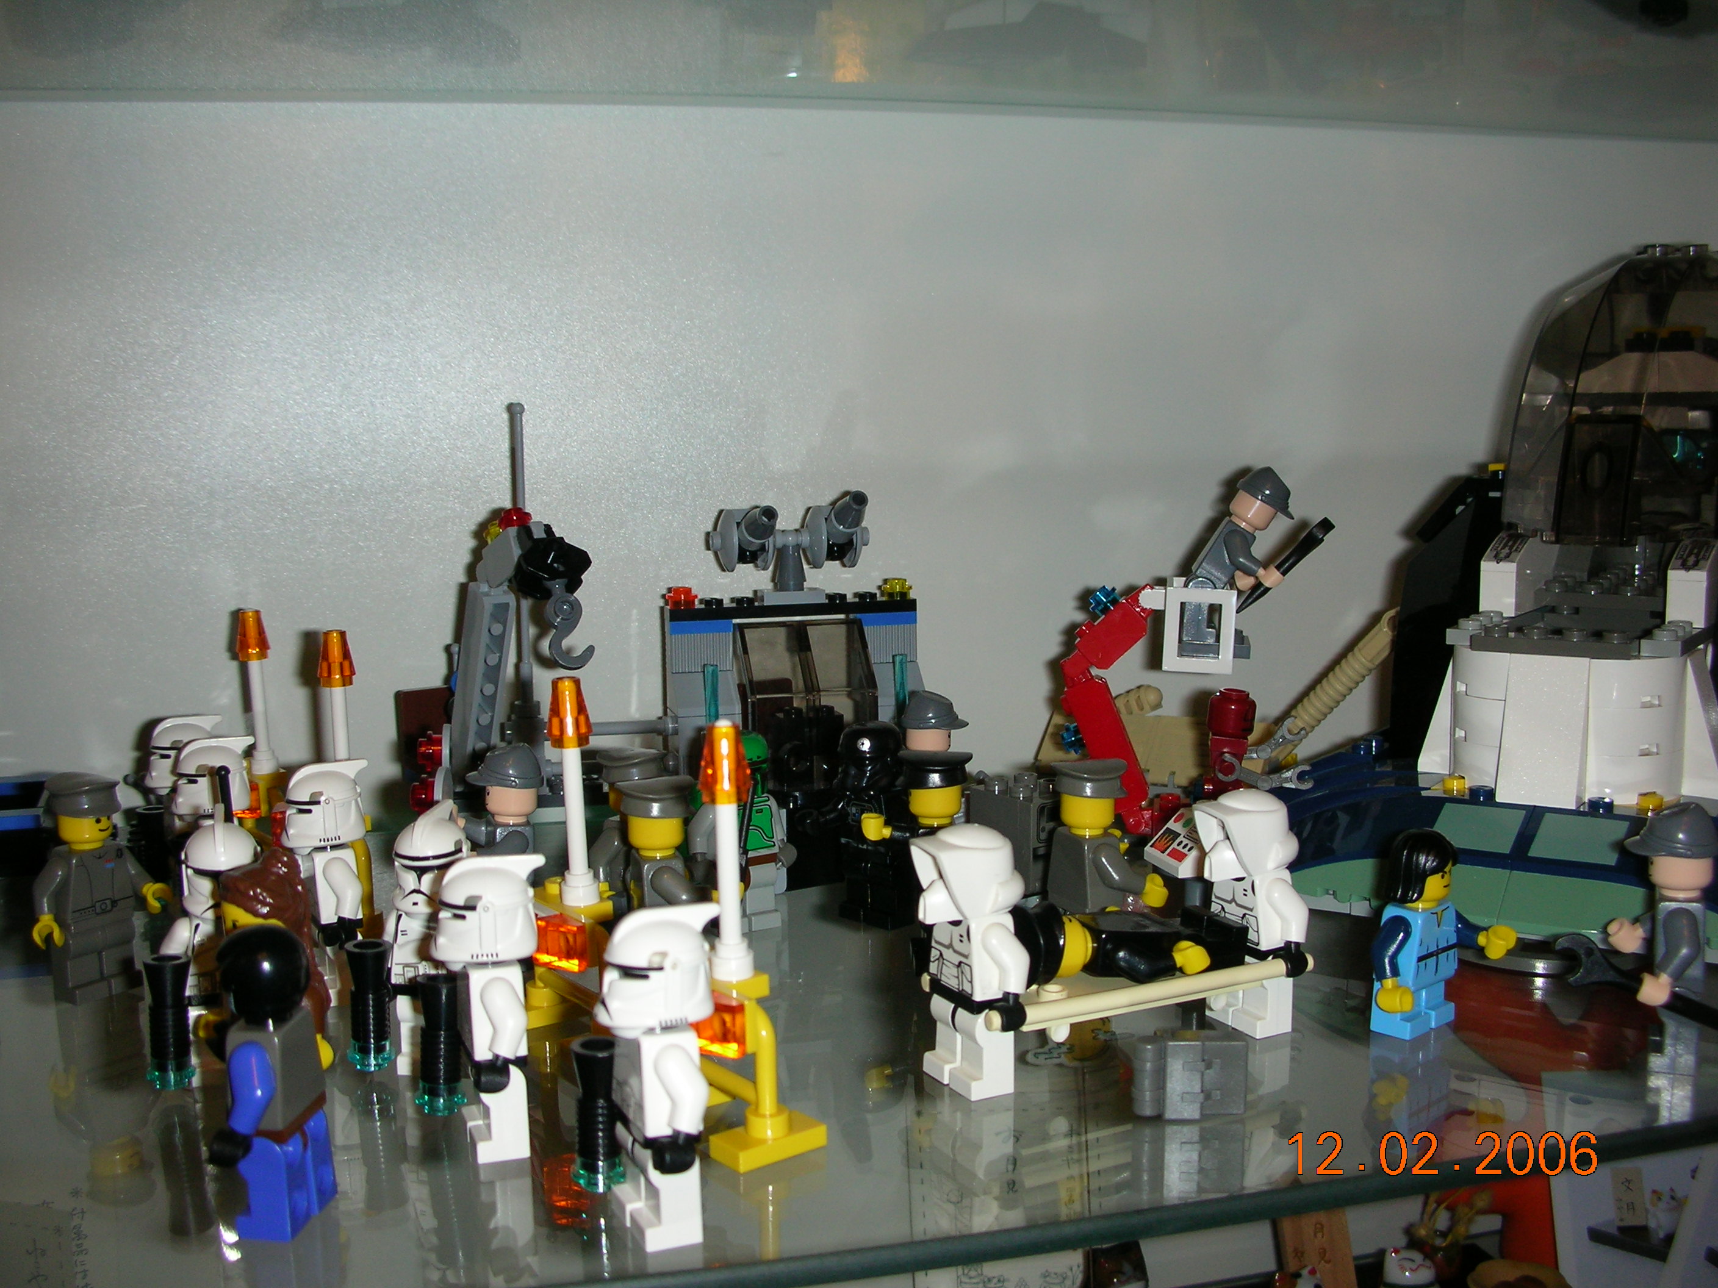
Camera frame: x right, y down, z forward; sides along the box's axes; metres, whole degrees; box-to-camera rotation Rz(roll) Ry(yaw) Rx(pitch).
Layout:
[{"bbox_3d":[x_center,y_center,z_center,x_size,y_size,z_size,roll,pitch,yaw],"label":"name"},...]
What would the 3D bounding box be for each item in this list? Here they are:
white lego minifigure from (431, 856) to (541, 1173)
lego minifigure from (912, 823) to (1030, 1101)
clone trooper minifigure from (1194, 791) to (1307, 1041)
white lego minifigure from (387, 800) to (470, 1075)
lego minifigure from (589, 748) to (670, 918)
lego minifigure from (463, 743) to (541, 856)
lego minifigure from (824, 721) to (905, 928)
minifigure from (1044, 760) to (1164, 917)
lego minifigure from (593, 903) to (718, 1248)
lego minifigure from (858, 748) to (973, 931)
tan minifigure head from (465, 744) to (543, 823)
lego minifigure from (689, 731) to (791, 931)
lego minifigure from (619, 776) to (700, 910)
[{"bbox_3d":[-0.056,0.054,0.265,0.018,0.044,0.024,-3,7,-21],"label":"white lego minifigure"},{"bbox_3d":[0.017,0.050,0.277,0.018,0.043,0.024,-5,8,-27],"label":"lego minifigure"},{"bbox_3d":[0.070,0.048,0.315,0.019,0.043,0.024,-4,7,-23],"label":"clone trooper minifigure"},{"bbox_3d":[-0.070,0.049,0.289,0.024,0.044,0.018,0,7,11],"label":"white lego minifigure"},{"bbox_3d":[-0.046,0.043,0.364,0.018,0.044,0.024,2,7,22],"label":"lego minifigure"},{"bbox_3d":[-0.075,0.043,0.361,0.020,0.045,0.024,-3,7,-17],"label":"lego minifigure"},{"bbox_3d":[0.002,0.039,0.371,0.018,0.043,0.024,-8,9,-42],"label":"lego minifigure"},{"bbox_3d":[0.047,0.044,0.344,0.021,0.044,0.024,-3,7,-22],"label":"minifigure"},{"bbox_3d":[-0.027,0.055,0.228,0.018,0.044,0.024,-4,8,-24],"label":"lego minifigure"},{"bbox_3d":[0.012,0.042,0.346,0.021,0.042,0.024,-1,7,5],"label":"lego minifigure"},{"bbox_3d":[-0.073,0.029,0.360,0.016,0.017,0.013,-3,7,-17],"label":"tan minifigure head"},{"bbox_3d":[-0.026,0.040,0.368,0.024,0.043,0.015,-6,8,-34],"label":"lego minifigure"},{"bbox_3d":[-0.033,0.046,0.321,0.021,0.042,0.024,-4,7,-22],"label":"lego minifigure"}]

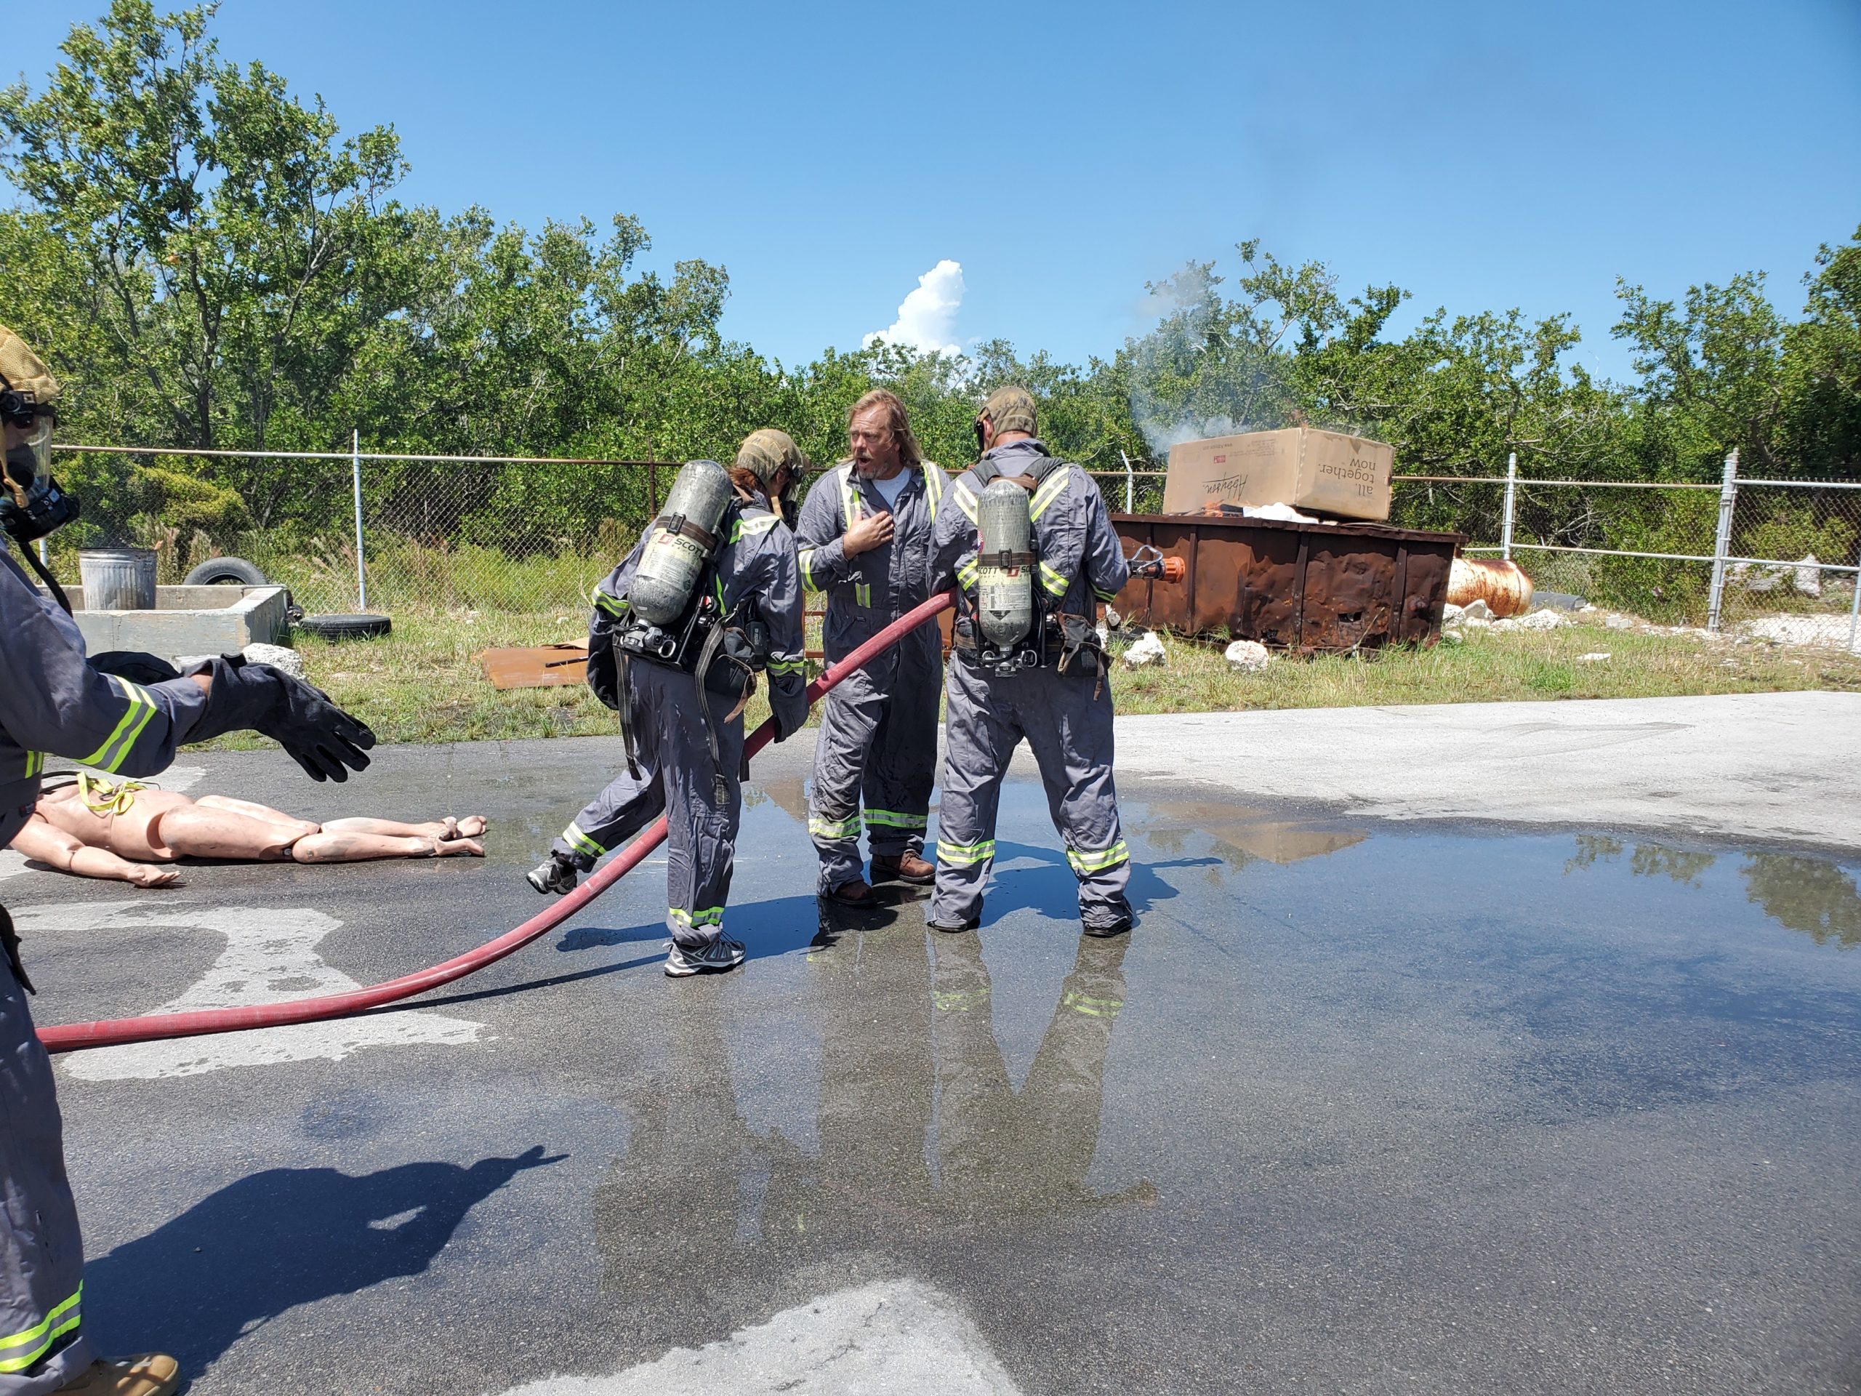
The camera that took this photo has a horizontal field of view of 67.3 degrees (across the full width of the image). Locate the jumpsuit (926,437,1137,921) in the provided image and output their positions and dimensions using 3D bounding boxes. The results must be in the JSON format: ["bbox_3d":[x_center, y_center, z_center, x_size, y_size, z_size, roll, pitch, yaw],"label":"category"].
[{"bbox_3d":[0.321,-0.055,4.780,0.680,1.580,0.480,2,9,11],"label":"jumpsuit"}]

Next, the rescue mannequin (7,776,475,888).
[{"bbox_3d":[-2.705,0.503,5.400,1.860,0.260,0.600,0,9,-5],"label":"rescue mannequin"}]

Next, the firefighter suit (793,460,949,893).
[{"bbox_3d":[-0.214,-0.106,5.127,0.560,1.530,0.400,-1,9,-13],"label":"firefighter suit"}]

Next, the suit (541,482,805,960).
[{"bbox_3d":[-0.800,0.024,4.592,0.640,1.430,0.660,-6,11,-37],"label":"suit"}]

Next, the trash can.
[{"bbox_3d":[-6.083,-0.770,10.519,0.570,0.700,0.570,1,9,0],"label":"trash can"}]

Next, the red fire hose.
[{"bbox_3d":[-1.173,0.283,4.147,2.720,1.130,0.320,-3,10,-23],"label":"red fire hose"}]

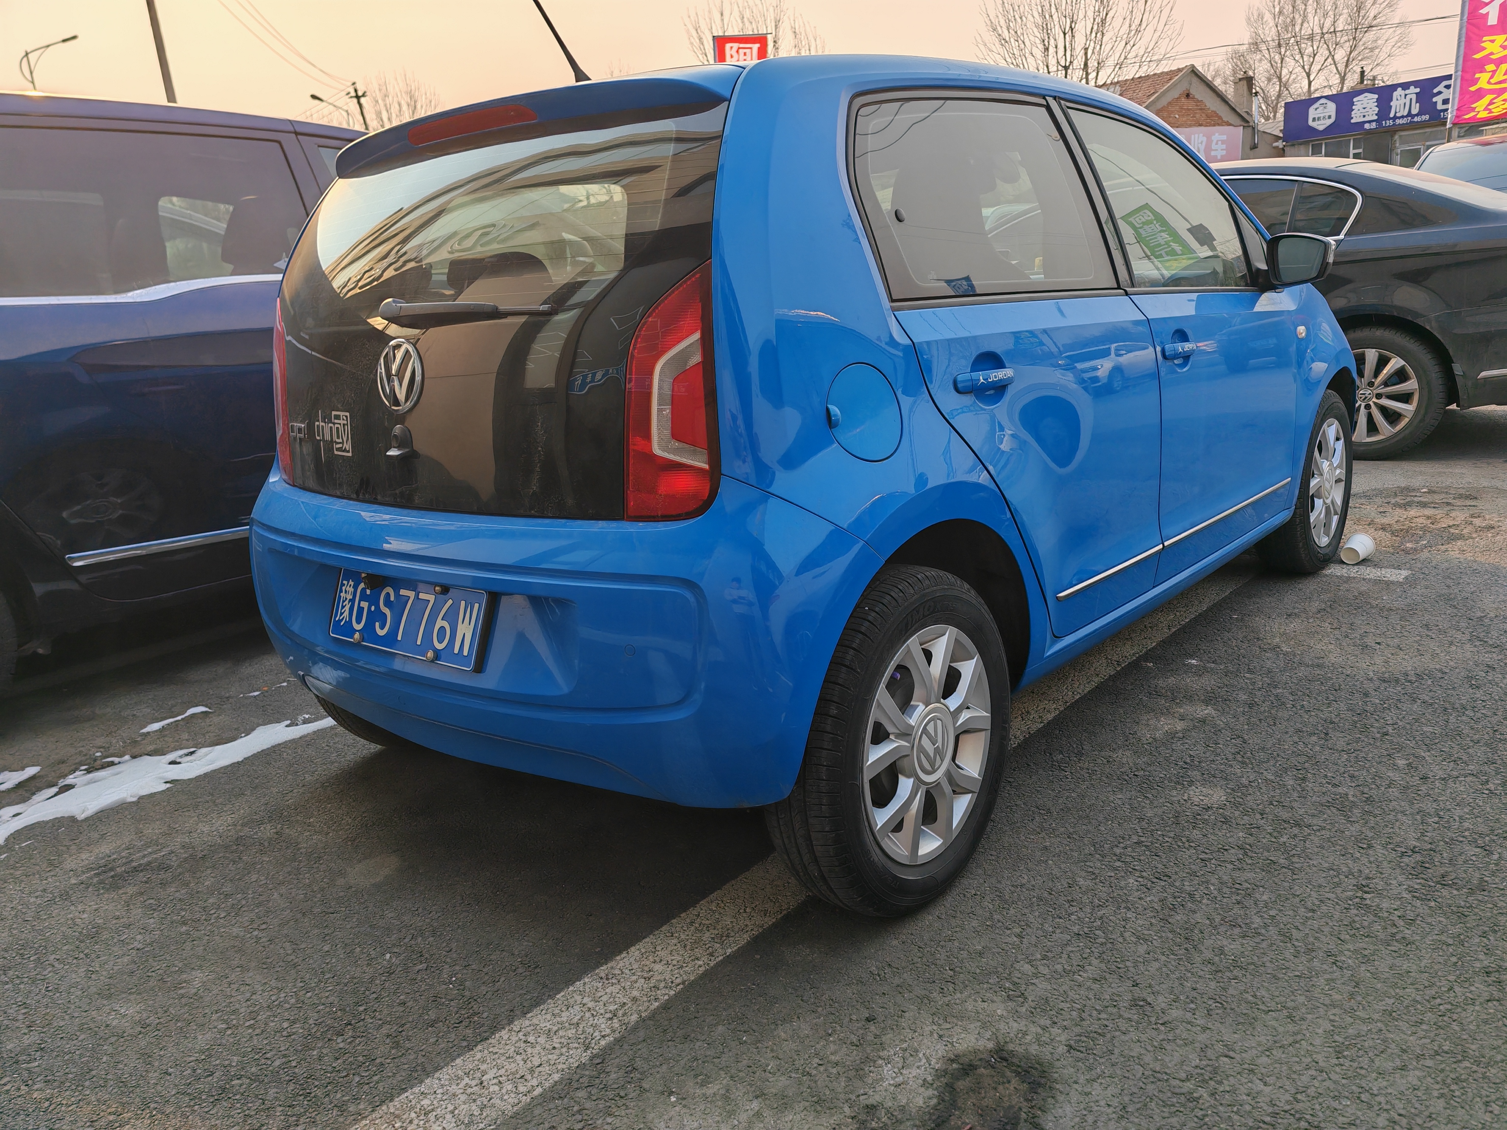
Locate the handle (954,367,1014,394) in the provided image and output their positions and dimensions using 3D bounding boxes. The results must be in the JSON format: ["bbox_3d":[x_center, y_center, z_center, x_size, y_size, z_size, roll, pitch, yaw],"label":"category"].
[{"bbox_3d":[0.379,-0.311,1.894,0.042,0.037,0.195,8,19,40],"label":"handle"}]

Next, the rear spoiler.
[{"bbox_3d":[-0.448,-0.817,2.086,1.150,0.110,0.240,8,19,40],"label":"rear spoiler"}]

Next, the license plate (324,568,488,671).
[{"bbox_3d":[-0.627,0.090,2.017,0.440,0.140,0.015,7,-1,38],"label":"license plate"}]

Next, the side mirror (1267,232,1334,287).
[{"bbox_3d":[1.436,-0.799,2.968,0.175,0.142,0.095,8,19,40],"label":"side mirror"}]

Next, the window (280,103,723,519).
[{"bbox_3d":[-0.545,-0.433,2.031,1.240,0.662,0.172,8,4,40],"label":"window"}]

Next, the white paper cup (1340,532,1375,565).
[{"bbox_3d":[2.026,-0.048,3.802,0.100,0.085,0.085,-25,24,-38],"label":"white paper cup"}]

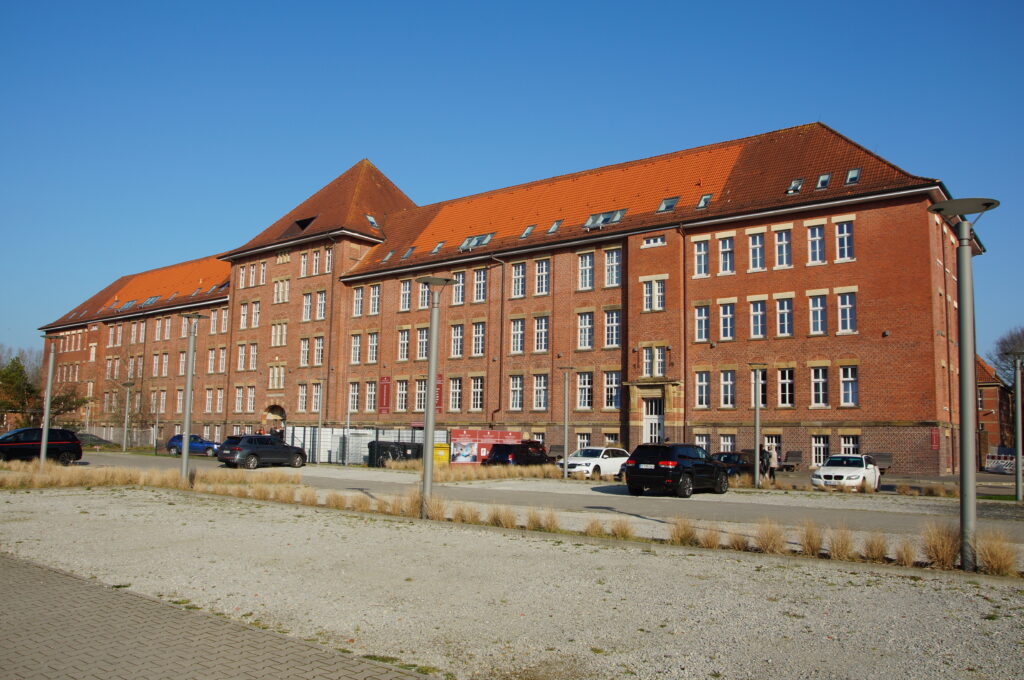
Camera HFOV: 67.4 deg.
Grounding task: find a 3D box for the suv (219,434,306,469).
[{"bbox_3d":[-12.884,5.835,40.154,1.860,1.670,4.520,-4,-8,38],"label":"suv"}]

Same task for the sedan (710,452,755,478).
[{"bbox_3d":[9.296,5.415,32.242,1.800,1.420,4.450,-4,-8,37],"label":"sedan"}]

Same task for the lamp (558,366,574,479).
[{"bbox_3d":[2.579,3.874,36.100,0.870,5.100,0.870,1,-8,0],"label":"lamp"}]

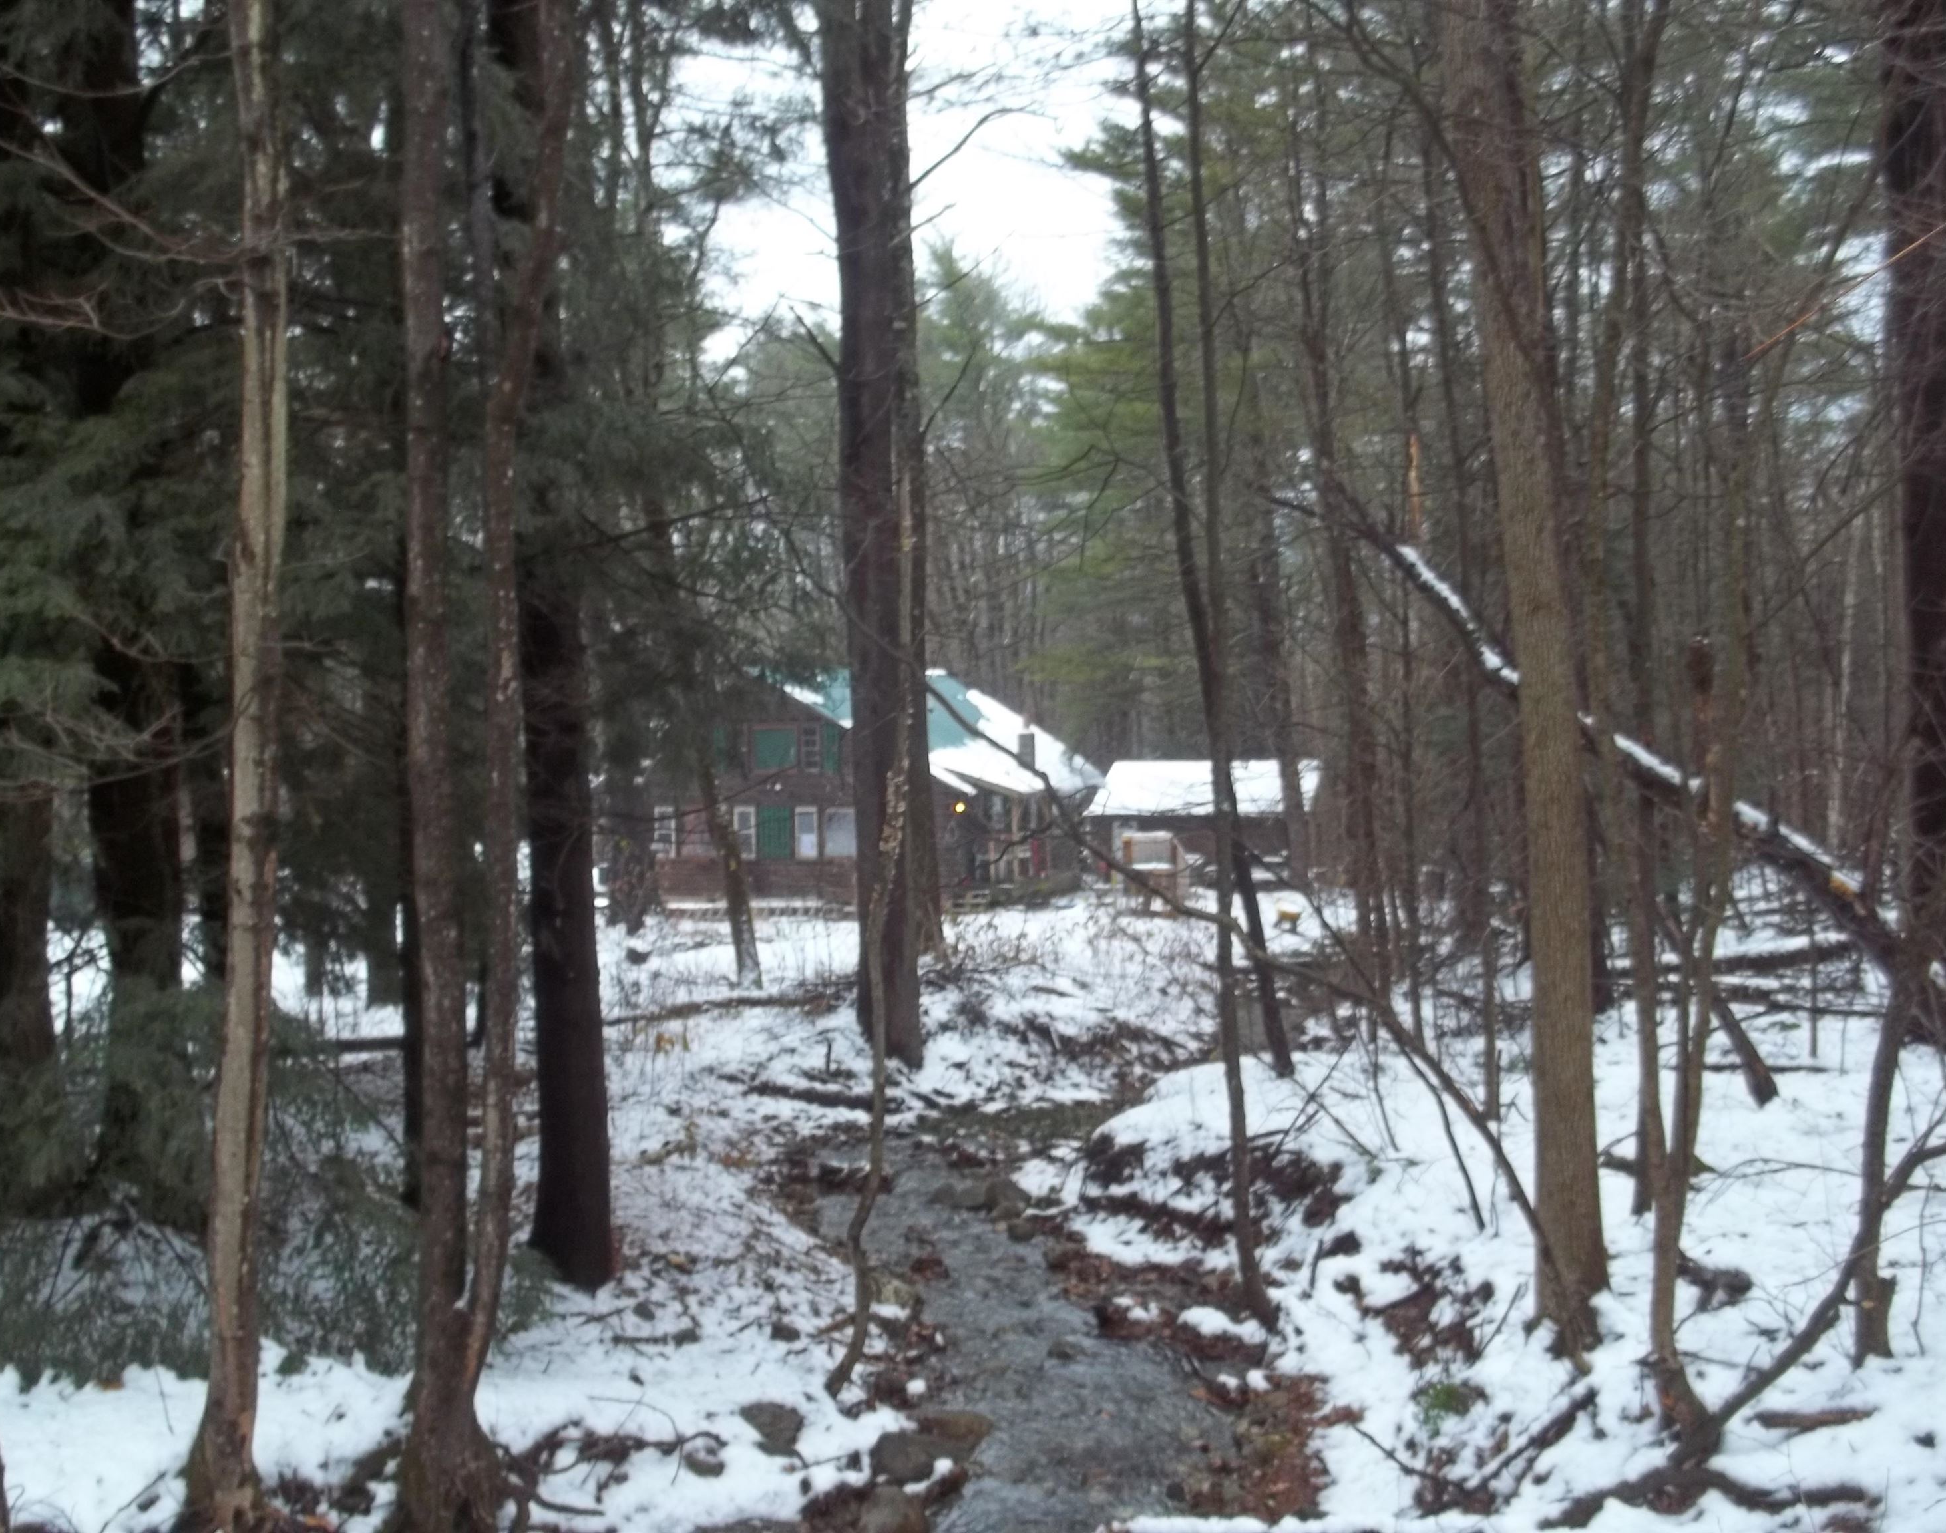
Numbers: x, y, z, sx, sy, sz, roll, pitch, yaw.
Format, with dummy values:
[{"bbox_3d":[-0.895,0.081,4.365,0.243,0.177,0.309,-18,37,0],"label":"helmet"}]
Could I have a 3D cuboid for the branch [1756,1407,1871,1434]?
[{"bbox_3d":[3.621,2.816,8.400,0.520,0.085,0.110,-1,2,-10],"label":"branch"}]

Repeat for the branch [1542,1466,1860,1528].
[{"bbox_3d":[2.856,2.843,7.600,1.250,0.150,0.300,-1,2,-7],"label":"branch"}]

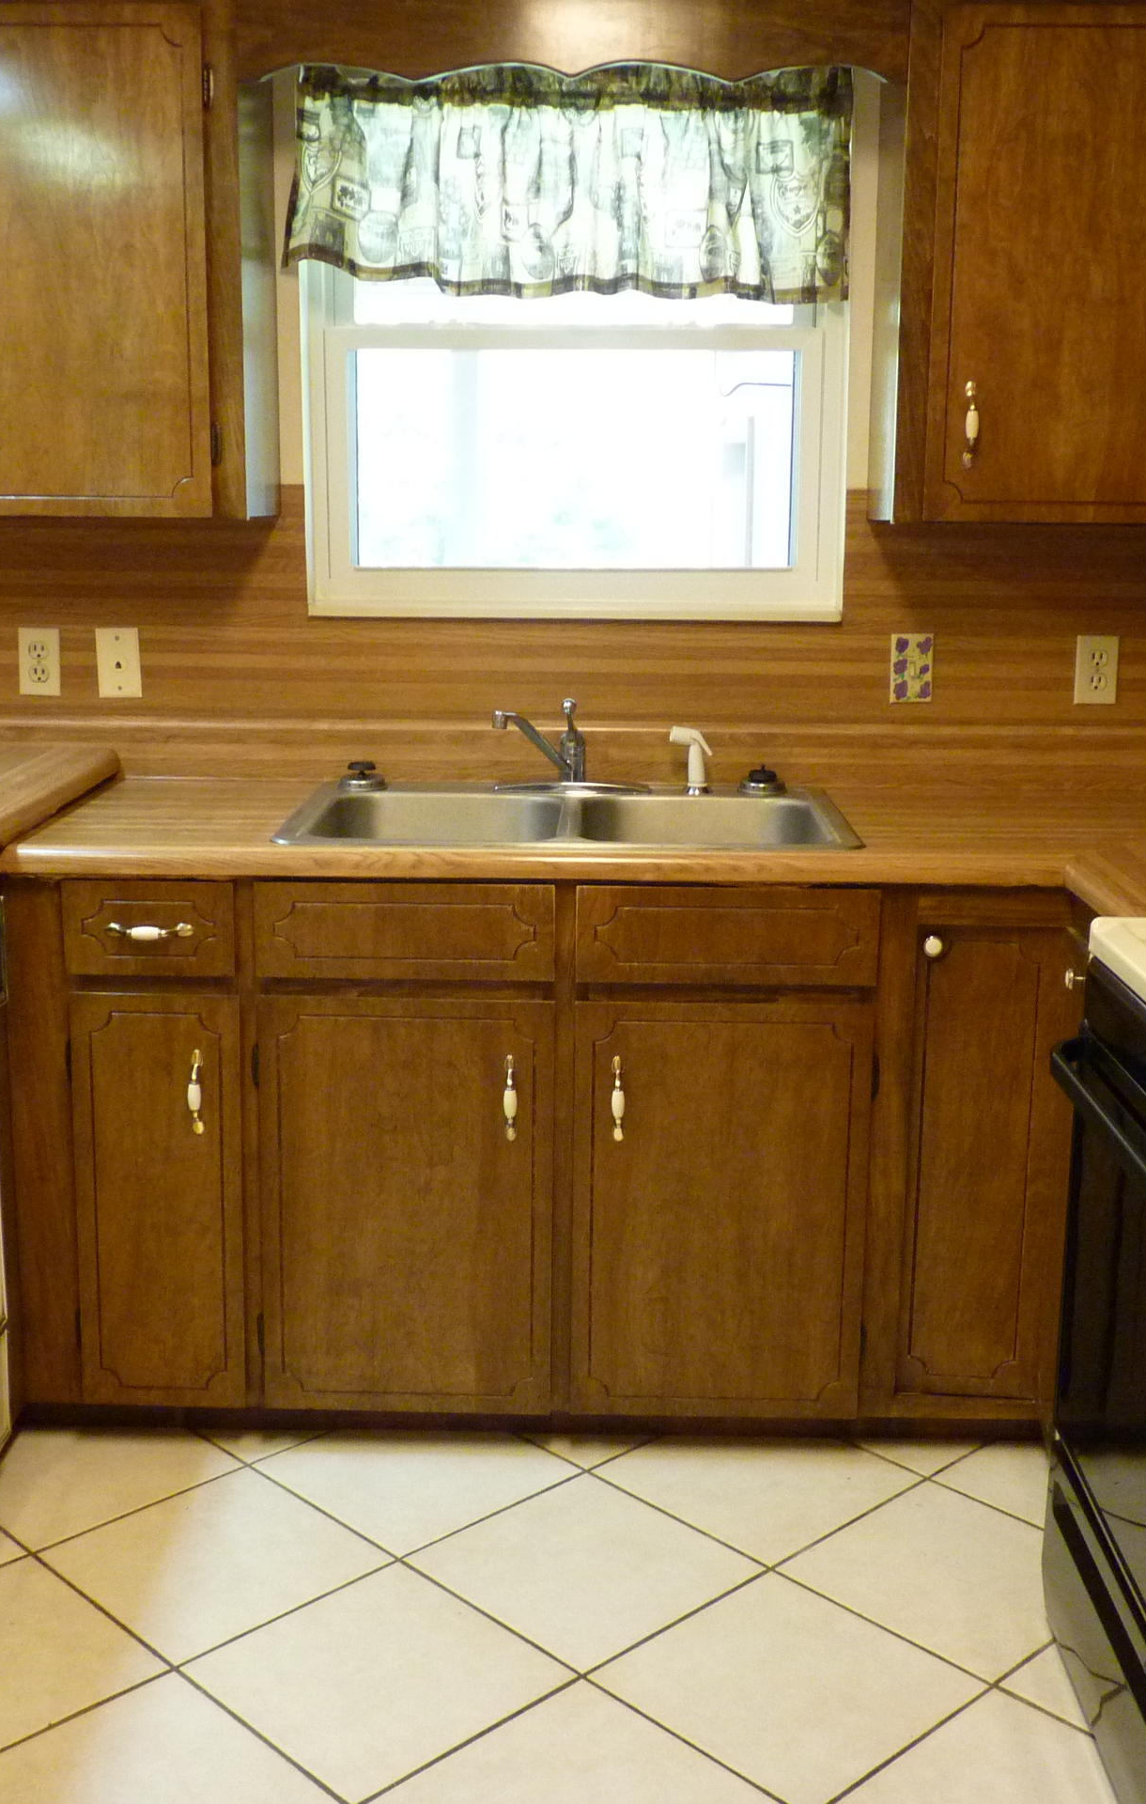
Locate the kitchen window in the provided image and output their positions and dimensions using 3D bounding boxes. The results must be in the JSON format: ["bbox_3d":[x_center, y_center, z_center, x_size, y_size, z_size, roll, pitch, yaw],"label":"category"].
[{"bbox_3d":[0.005,-0.902,3.075,0.903,0.876,0.100,1,12,0],"label":"kitchen window"}]

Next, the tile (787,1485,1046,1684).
[{"bbox_3d":[0.507,0.891,2.480,0.342,0.010,0.342,-11,16,-43],"label":"tile"}]

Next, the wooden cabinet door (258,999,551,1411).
[{"bbox_3d":[-0.236,0.439,2.687,0.417,0.625,0.020,1,12,1],"label":"wooden cabinet door"}]

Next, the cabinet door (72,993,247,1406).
[{"bbox_3d":[-0.590,0.432,2.693,0.240,0.621,0.020,1,12,1],"label":"cabinet door"}]

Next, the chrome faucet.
[{"bbox_3d":[-0.054,-0.238,2.954,0.050,0.138,0.200,11,16,40],"label":"chrome faucet"}]

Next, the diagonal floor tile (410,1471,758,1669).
[{"bbox_3d":[0.016,0.879,2.477,0.339,0.010,0.339,-11,16,-43],"label":"diagonal floor tile"}]

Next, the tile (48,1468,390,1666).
[{"bbox_3d":[-0.472,0.872,2.483,0.339,0.010,0.339,-11,16,-43],"label":"tile"}]

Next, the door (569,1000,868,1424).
[{"bbox_3d":[0.209,0.445,2.679,0.417,0.622,0.020,1,12,1],"label":"door"}]

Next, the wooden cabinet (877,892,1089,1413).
[{"bbox_3d":[0.563,0.303,2.904,0.285,0.765,0.580,1,12,1],"label":"wooden cabinet"}]

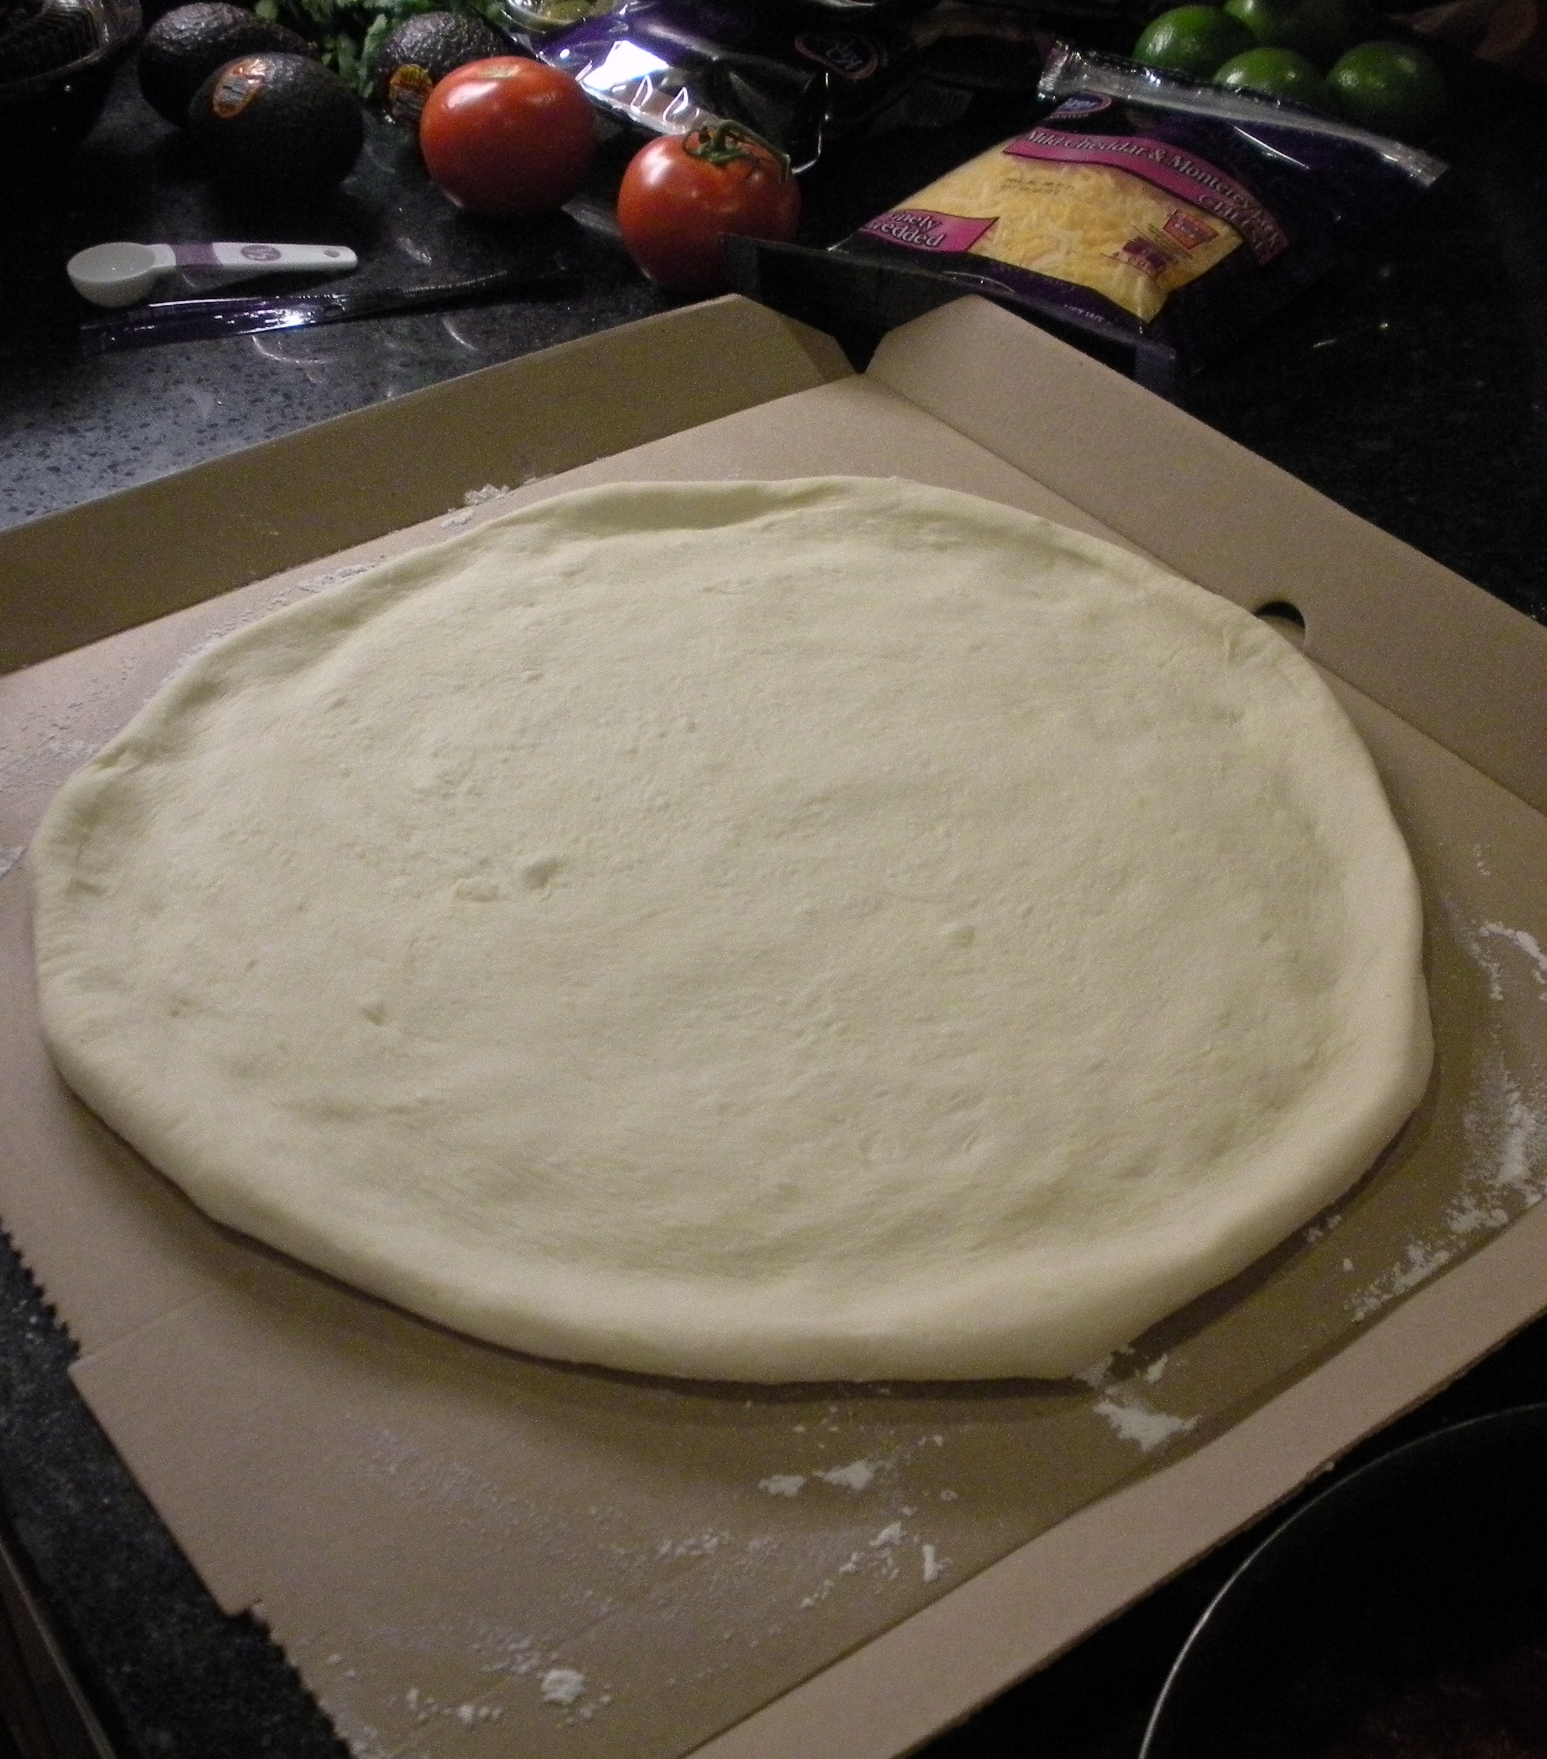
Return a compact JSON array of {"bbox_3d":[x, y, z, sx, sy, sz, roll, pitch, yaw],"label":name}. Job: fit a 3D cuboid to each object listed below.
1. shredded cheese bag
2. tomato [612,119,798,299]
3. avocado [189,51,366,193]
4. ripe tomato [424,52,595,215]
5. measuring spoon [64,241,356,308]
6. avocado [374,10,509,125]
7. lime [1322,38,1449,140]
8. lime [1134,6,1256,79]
[{"bbox_3d":[0.137,-0.265,0.930,0.177,0.038,0.205,25,46,25],"label":"shredded cheese bag"},{"bbox_3d":[-0.024,-0.254,0.896,0.070,0.060,0.070,1,41,0],"label":"tomato"},{"bbox_3d":[-0.200,-0.304,0.956,0.073,0.055,0.055,11,42,12],"label":"avocado"},{"bbox_3d":[-0.106,-0.295,0.943,0.070,0.060,0.070,1,41,0],"label":"ripe tomato"},{"bbox_3d":[-0.211,-0.230,0.896,0.107,0.021,0.033,-13,43,-16],"label":"measuring spoon"},{"bbox_3d":[-0.136,-0.333,0.991,0.055,0.055,0.067,-20,45,-22],"label":"avocado"},{"bbox_3d":[0.259,-0.329,1.000,0.050,0.046,0.050,1,41,0],"label":"lime"},{"bbox_3d":[0.182,-0.349,1.020,0.052,0.049,0.052,1,41,0],"label":"lime"}]

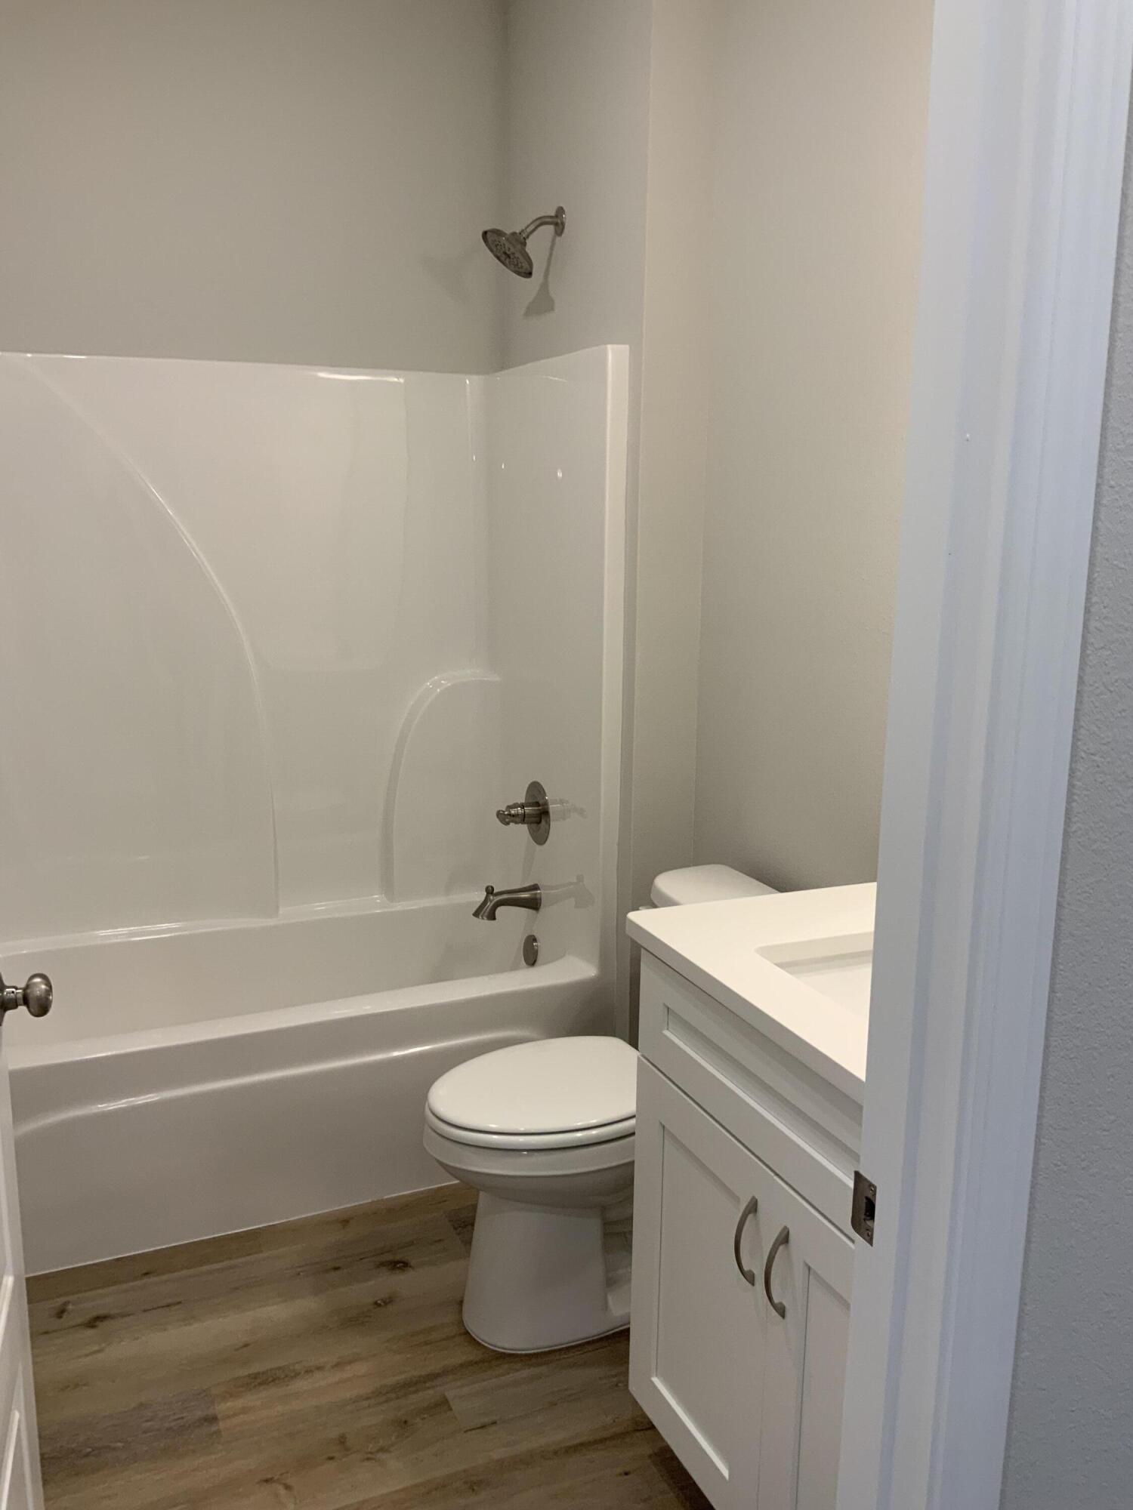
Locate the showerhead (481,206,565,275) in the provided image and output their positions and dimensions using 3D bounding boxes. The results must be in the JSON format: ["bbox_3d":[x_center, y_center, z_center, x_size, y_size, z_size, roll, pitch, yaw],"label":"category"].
[{"bbox_3d":[-0.099,-1.181,2.901,0.192,0.163,0.144,-4,13,-23],"label":"showerhead"}]

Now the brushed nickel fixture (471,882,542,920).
[{"bbox_3d":[-0.152,0.368,3.203,0.174,0.092,0.066,-4,13,-23],"label":"brushed nickel fixture"}]

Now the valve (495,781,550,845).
[{"bbox_3d":[-0.122,0.152,3.173,0.112,0.159,0.160,-4,13,-23],"label":"valve"}]

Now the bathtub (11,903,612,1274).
[{"bbox_3d":[-0.735,0.696,3.017,1.510,0.450,0.785,-4,13,-23],"label":"bathtub"}]

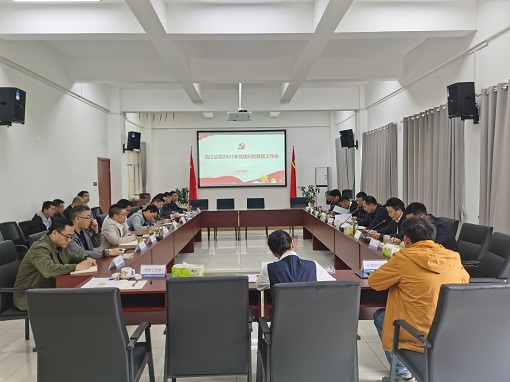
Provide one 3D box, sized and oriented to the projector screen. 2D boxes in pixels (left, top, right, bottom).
[{"bbox_3d":[-0.477,-1.209,15.161,3.400,2.170,0.060,-1,2,-1],"label":"projector screen"}]

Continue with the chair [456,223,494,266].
[{"bbox_3d":[2.275,0.897,4.482,0.620,1.000,0.570,-1,2,-13],"label":"chair"}]

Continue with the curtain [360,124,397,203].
[{"bbox_3d":[3.136,-0.313,10.148,0.160,2.550,2.700,-1,2,-1],"label":"curtain"}]

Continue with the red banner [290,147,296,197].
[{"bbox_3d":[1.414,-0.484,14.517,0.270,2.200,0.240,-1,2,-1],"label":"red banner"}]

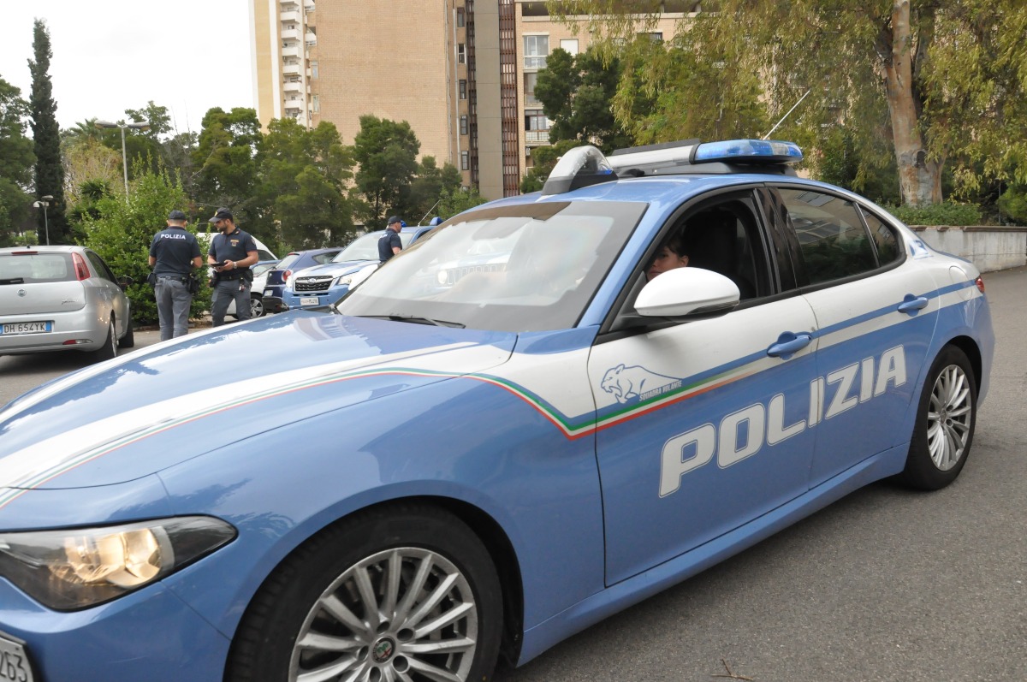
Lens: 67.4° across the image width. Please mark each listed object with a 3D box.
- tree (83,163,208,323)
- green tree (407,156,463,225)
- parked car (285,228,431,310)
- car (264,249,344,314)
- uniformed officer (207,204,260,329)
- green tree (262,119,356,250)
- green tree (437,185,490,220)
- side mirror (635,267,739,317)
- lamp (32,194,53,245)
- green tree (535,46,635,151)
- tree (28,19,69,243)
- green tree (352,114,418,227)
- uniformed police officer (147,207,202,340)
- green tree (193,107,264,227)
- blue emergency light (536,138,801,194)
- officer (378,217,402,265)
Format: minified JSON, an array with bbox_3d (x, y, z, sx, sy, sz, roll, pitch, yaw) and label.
[{"bbox_3d":[-7.584,-1.978,15.803,2.600,3.230,2.500,-2,6,0],"label":"tree"},{"bbox_3d":[-3.766,-6.010,37.000,3.200,6.000,3.200,-2,5,0],"label":"green tree"},{"bbox_3d":[-1.950,-1.240,14.070,1.800,1.750,4.580,2,8,34],"label":"parked car"},{"bbox_3d":[-3.115,-1.274,15.908,4.060,1.446,1.720,-5,6,-37],"label":"car"},{"bbox_3d":[-3.123,-0.573,8.601,0.560,1.810,0.440,-1,5,5],"label":"uniformed officer"},{"bbox_3d":[-8.262,-5.502,31.096,4.100,6.820,4.000,-2,6,0],"label":"green tree"},{"bbox_3d":[-1.822,-4.049,28.000,2.200,3.300,2.200,-2,5,0],"label":"green tree"},{"bbox_3d":[0.494,-0.136,2.180,0.170,0.135,0.250,-9,8,-38],"label":"side mirror"},{"bbox_3d":[-26.254,-5.461,43.239,0.600,5.360,1.100,-7,8,-36],"label":"lamp"},{"bbox_3d":[3.932,-9.682,41.367,5.600,11.870,5.400,-2,6,0],"label":"green tree"},{"bbox_3d":[-24.744,-10.399,41.000,2.300,13.600,2.300,-2,5,0],"label":"tree"},{"bbox_3d":[-5.938,-6.640,36.147,3.300,7.760,3.200,-2,6,0],"label":"green tree"},{"bbox_3d":[-3.980,-0.648,9.101,0.600,1.780,0.400,-4,7,-13],"label":"uniformed police officer"},{"bbox_3d":[-10.388,-5.327,28.000,3.200,6.500,3.200,-2,5,0],"label":"green tree"},{"bbox_3d":[0.535,-0.754,3.365,0.880,0.200,1.080,-9,8,-39],"label":"blue emergency light"},{"bbox_3d":[-1.975,-1.110,12.430,0.380,1.800,0.500,-5,6,-37],"label":"officer"}]

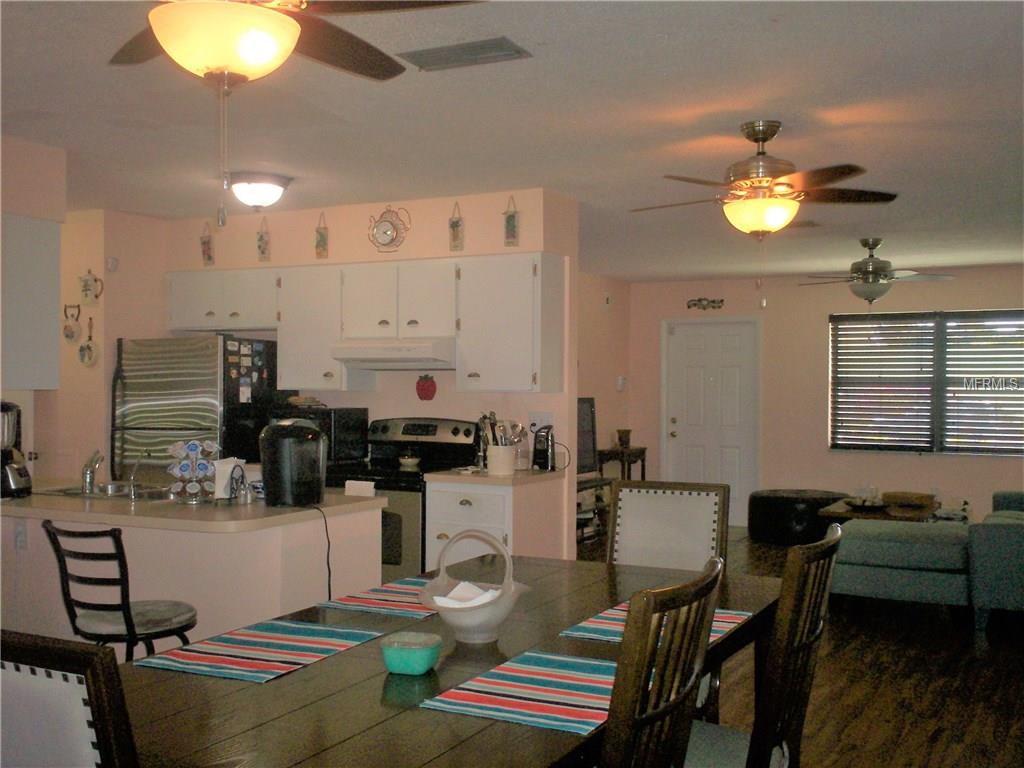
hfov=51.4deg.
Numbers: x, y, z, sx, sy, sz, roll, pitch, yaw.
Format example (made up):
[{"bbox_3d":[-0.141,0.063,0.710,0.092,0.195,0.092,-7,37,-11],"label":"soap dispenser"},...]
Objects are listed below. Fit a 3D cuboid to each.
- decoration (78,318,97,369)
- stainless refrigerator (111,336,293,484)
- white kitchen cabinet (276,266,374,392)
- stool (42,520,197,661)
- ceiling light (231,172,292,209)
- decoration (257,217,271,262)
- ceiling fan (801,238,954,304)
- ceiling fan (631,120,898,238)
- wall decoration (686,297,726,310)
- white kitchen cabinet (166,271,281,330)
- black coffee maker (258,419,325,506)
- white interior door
[{"bbox_3d":[-2.479,-0.244,6.213,0.147,0.295,0.020,0,1,27],"label":"decoration"},{"bbox_3d":[-1.783,0.584,6.211,0.775,1.693,0.703,0,1,27],"label":"stainless refrigerator"},{"bbox_3d":[-1.085,-0.324,6.247,0.489,0.719,0.322,0,1,27],"label":"white kitchen cabinet"},{"bbox_3d":[-1.284,0.922,3.584,0.420,0.960,0.500,0,0,27],"label":"stool"},{"bbox_3d":[-1.277,-0.970,5.415,0.325,0.155,0.325,0,0,0],"label":"ceiling light"},{"bbox_3d":[-1.513,-0.881,6.495,0.117,0.281,0.020,0,0,27],"label":"decoration"},{"bbox_3d":[2.579,-0.804,7.654,1.130,0.464,1.110,0,0,27],"label":"ceiling fan"},{"bbox_3d":[0.956,-0.773,4.080,1.040,0.430,1.040,0,1,27],"label":"ceiling fan"},{"bbox_3d":[1.913,-0.791,10.525,0.376,0.128,0.030,0,0,27],"label":"wall decoration"},{"bbox_3d":[-1.683,-0.507,6.545,0.845,0.359,0.322,0,1,27],"label":"white kitchen cabinet"},{"bbox_3d":[-0.898,0.304,4.336,0.260,0.360,0.320,0,0,-14],"label":"black coffee maker"},{"bbox_3d":[1.992,0.387,10.612,0.921,2.003,0.070,0,0,27],"label":"white interior door"}]

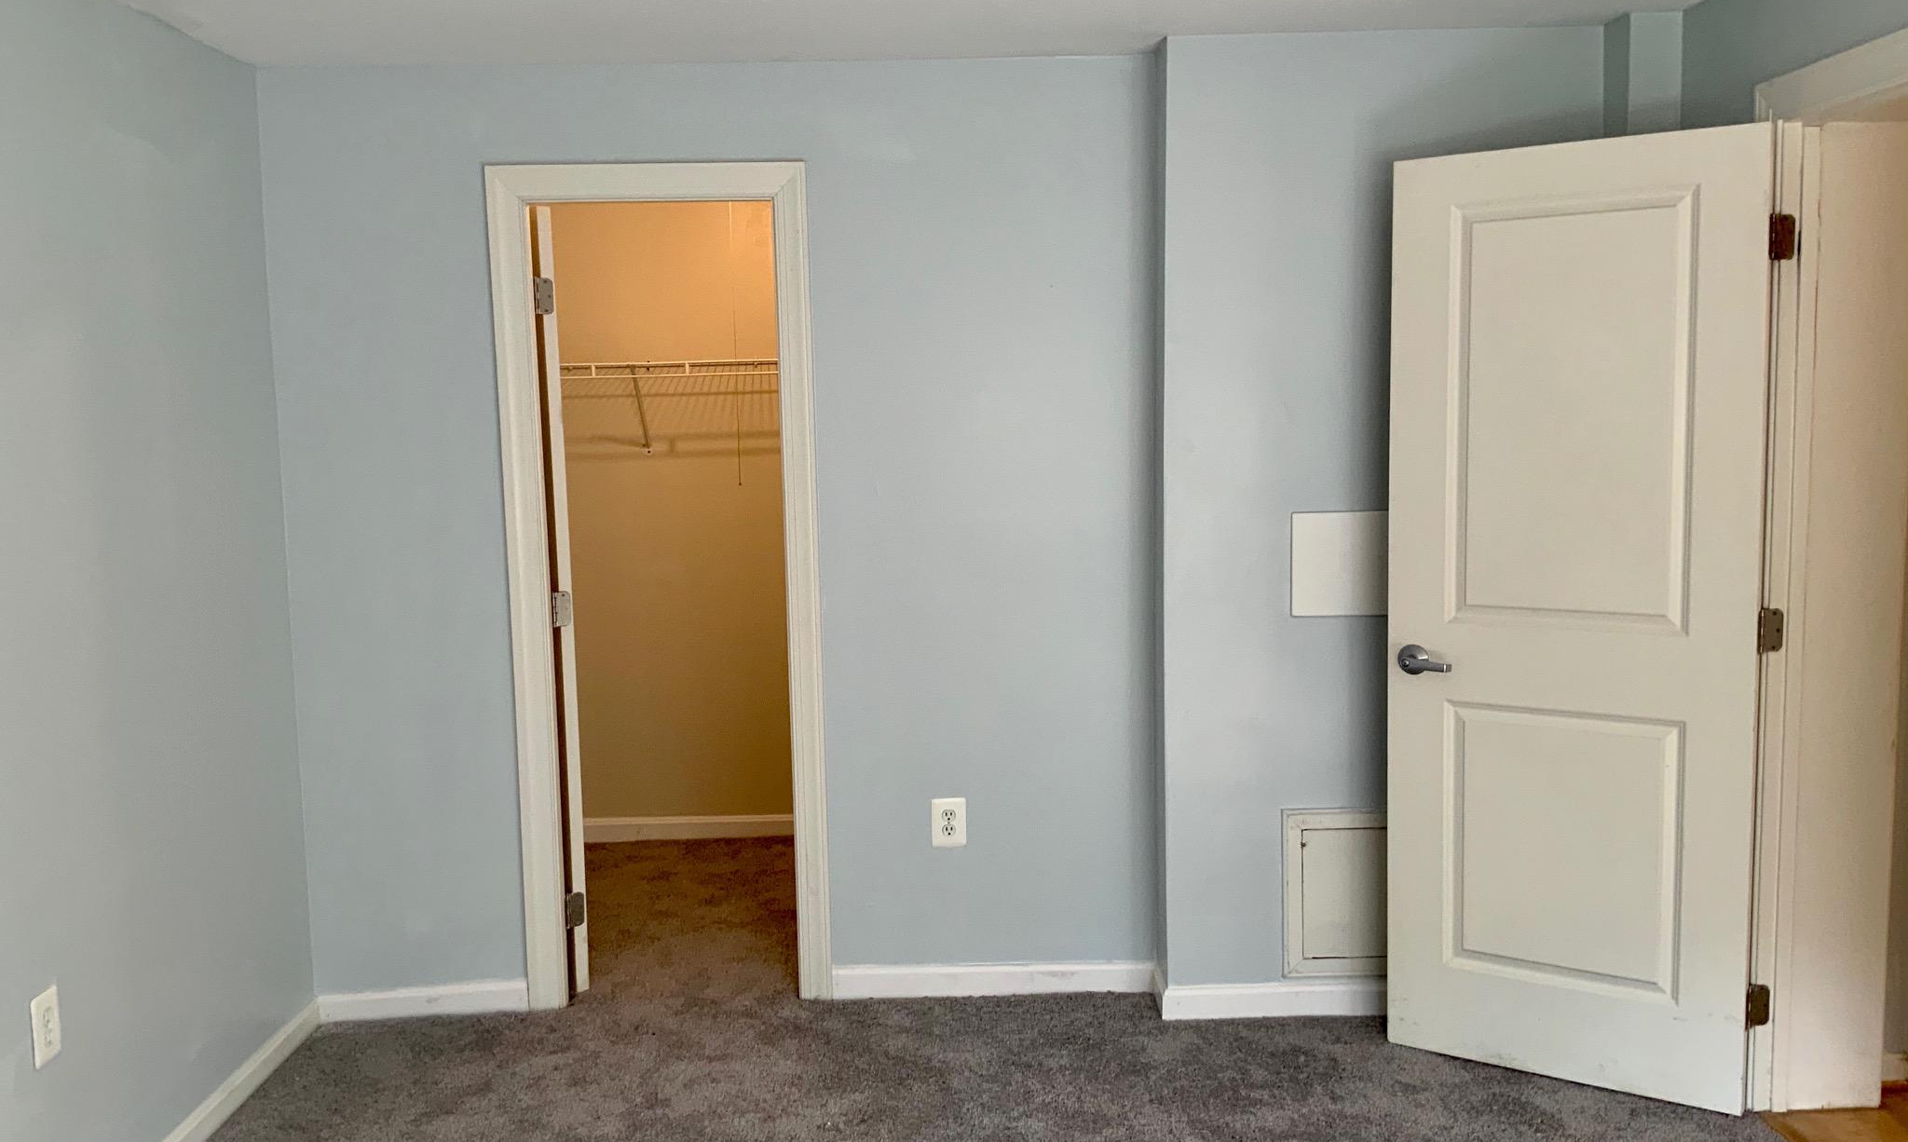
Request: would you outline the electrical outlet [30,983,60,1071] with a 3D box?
[{"bbox_3d":[-1.659,0.833,2.924,0.008,0.127,0.083,-1,6,-1],"label":"electrical outlet"}]

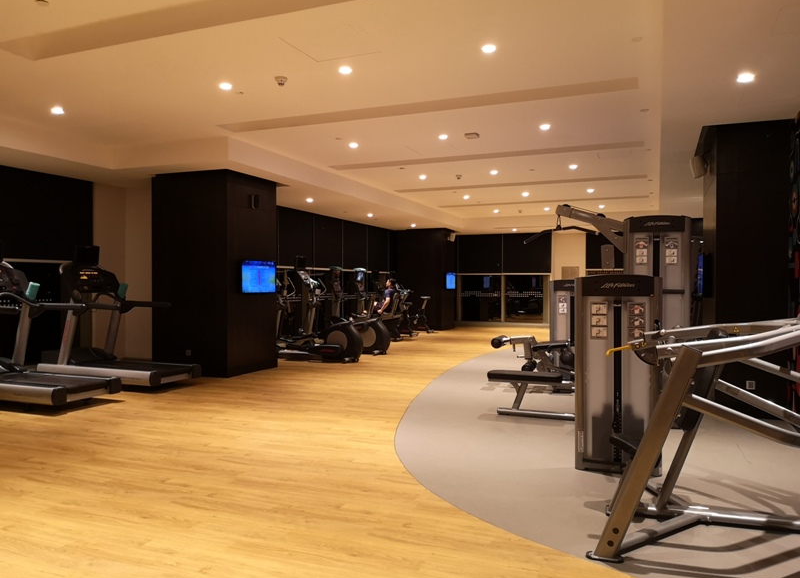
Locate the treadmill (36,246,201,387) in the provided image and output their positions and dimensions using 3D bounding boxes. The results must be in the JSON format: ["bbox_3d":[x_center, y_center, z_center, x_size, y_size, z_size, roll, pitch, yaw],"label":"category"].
[{"bbox_3d":[-3.743,0.318,8.345,2.100,1.860,0.887,0,0,21],"label":"treadmill"}]

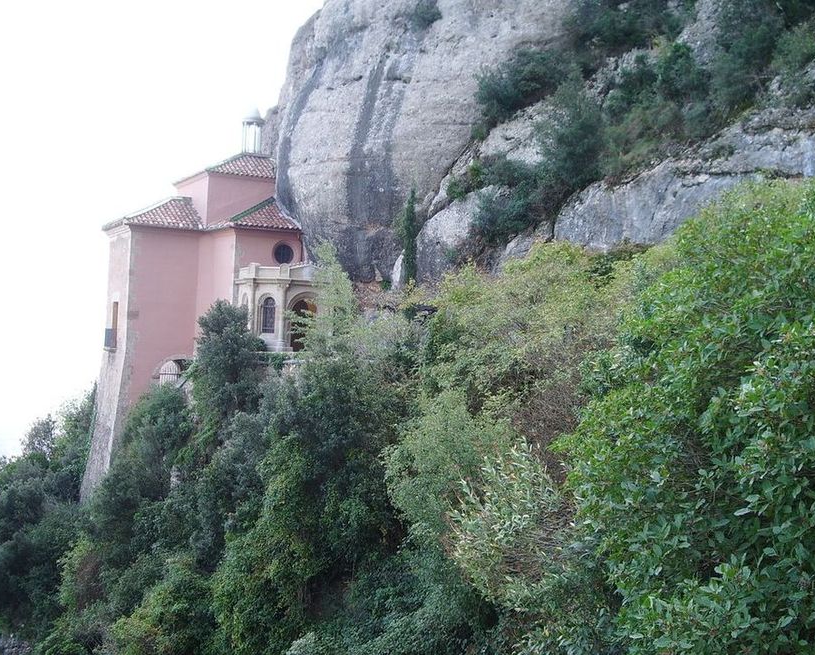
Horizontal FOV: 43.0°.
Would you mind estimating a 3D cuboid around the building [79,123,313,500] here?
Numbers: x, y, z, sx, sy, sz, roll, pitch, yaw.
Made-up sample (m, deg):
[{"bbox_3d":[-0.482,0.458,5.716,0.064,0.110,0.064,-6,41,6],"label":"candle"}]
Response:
[{"bbox_3d":[-10.287,-1.864,52.425,10.800,19.800,12.500,2,-1,-27],"label":"building"}]

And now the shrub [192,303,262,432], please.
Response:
[{"bbox_3d":[-7.821,1.781,45.000,3.200,5.900,3.100,2,-1,-27],"label":"shrub"}]

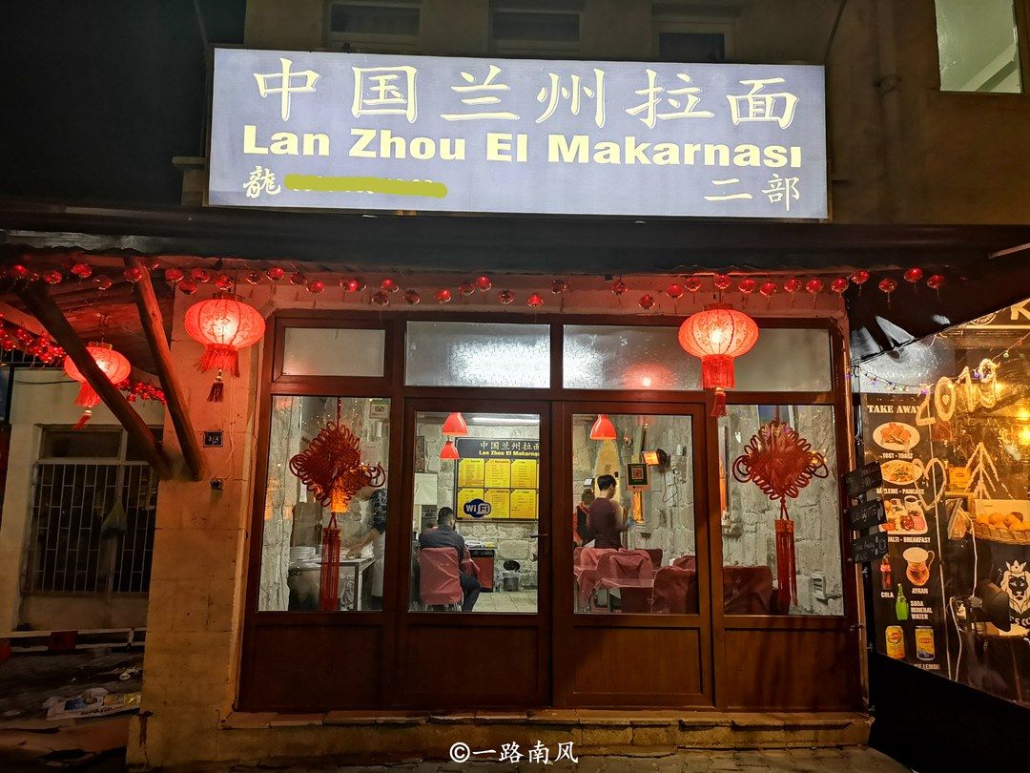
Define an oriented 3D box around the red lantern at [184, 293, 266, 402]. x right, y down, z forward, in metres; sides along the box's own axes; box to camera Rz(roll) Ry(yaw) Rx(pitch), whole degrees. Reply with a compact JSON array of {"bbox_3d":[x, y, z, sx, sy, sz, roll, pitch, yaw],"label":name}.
[{"bbox_3d":[-1.815,-0.248,5.005,0.475,0.689,0.475,1,-10,-2],"label":"red lantern"}]

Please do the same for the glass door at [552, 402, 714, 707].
[{"bbox_3d":[0.799,1.126,5.553,1.100,2.047,0.070,1,-10,-2],"label":"glass door"}]

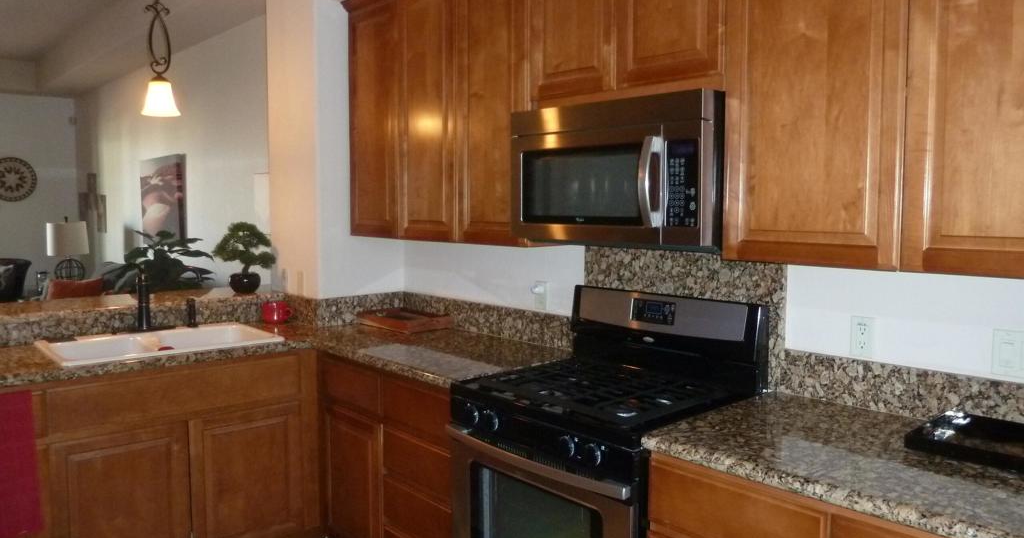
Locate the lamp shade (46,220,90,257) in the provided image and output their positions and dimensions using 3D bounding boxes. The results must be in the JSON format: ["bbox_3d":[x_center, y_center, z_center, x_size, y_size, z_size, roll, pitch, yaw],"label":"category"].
[{"bbox_3d":[-4.198,-0.289,7.000,0.360,0.320,0.340,-4,6,-43],"label":"lamp shade"}]

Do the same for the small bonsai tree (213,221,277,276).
[{"bbox_3d":[-1.330,-0.100,3.664,0.310,0.270,0.280,-4,6,-43],"label":"small bonsai tree"}]

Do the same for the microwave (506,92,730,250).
[{"bbox_3d":[0.398,-0.296,2.405,0.400,0.435,0.757,-4,6,-43],"label":"microwave"}]

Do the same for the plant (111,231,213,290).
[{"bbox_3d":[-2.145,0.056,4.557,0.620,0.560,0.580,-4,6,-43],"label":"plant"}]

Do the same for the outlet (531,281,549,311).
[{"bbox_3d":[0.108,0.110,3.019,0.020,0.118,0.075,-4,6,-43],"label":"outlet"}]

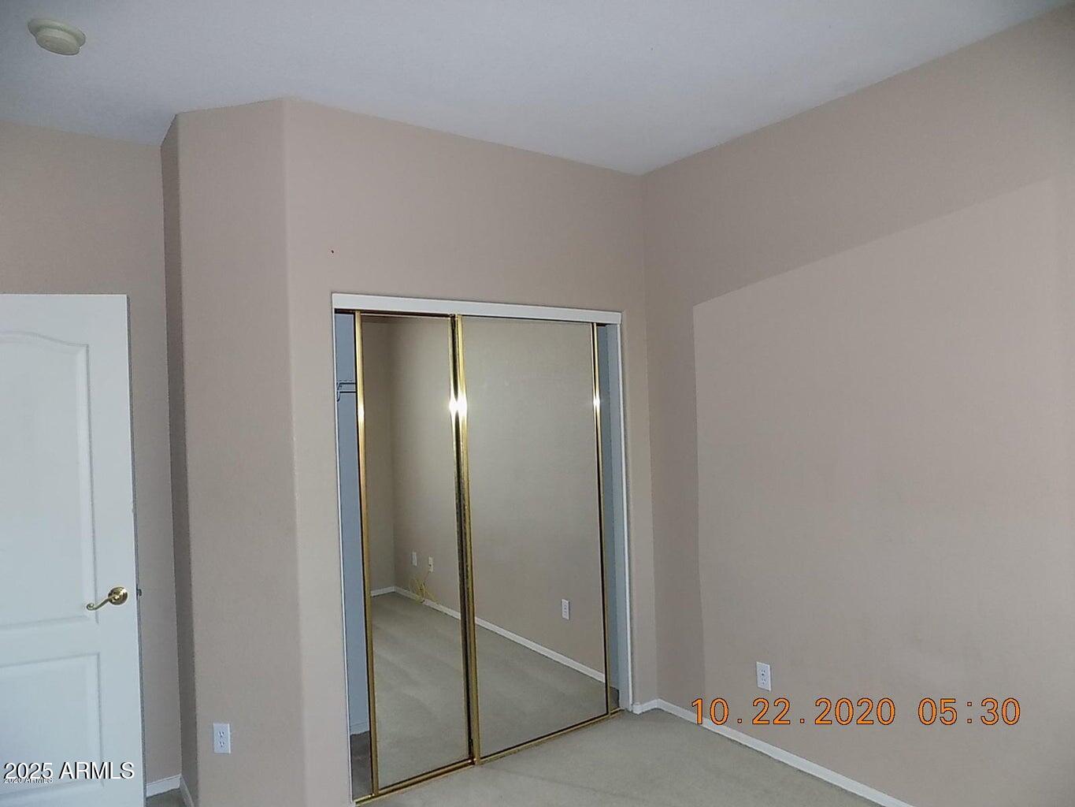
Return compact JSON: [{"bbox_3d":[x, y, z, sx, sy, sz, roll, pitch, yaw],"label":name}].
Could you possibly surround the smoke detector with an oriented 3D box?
[{"bbox_3d":[-1.437,-1.091,2.141,0.143,0.044,0.143,-2,0,-35],"label":"smoke detector"}]

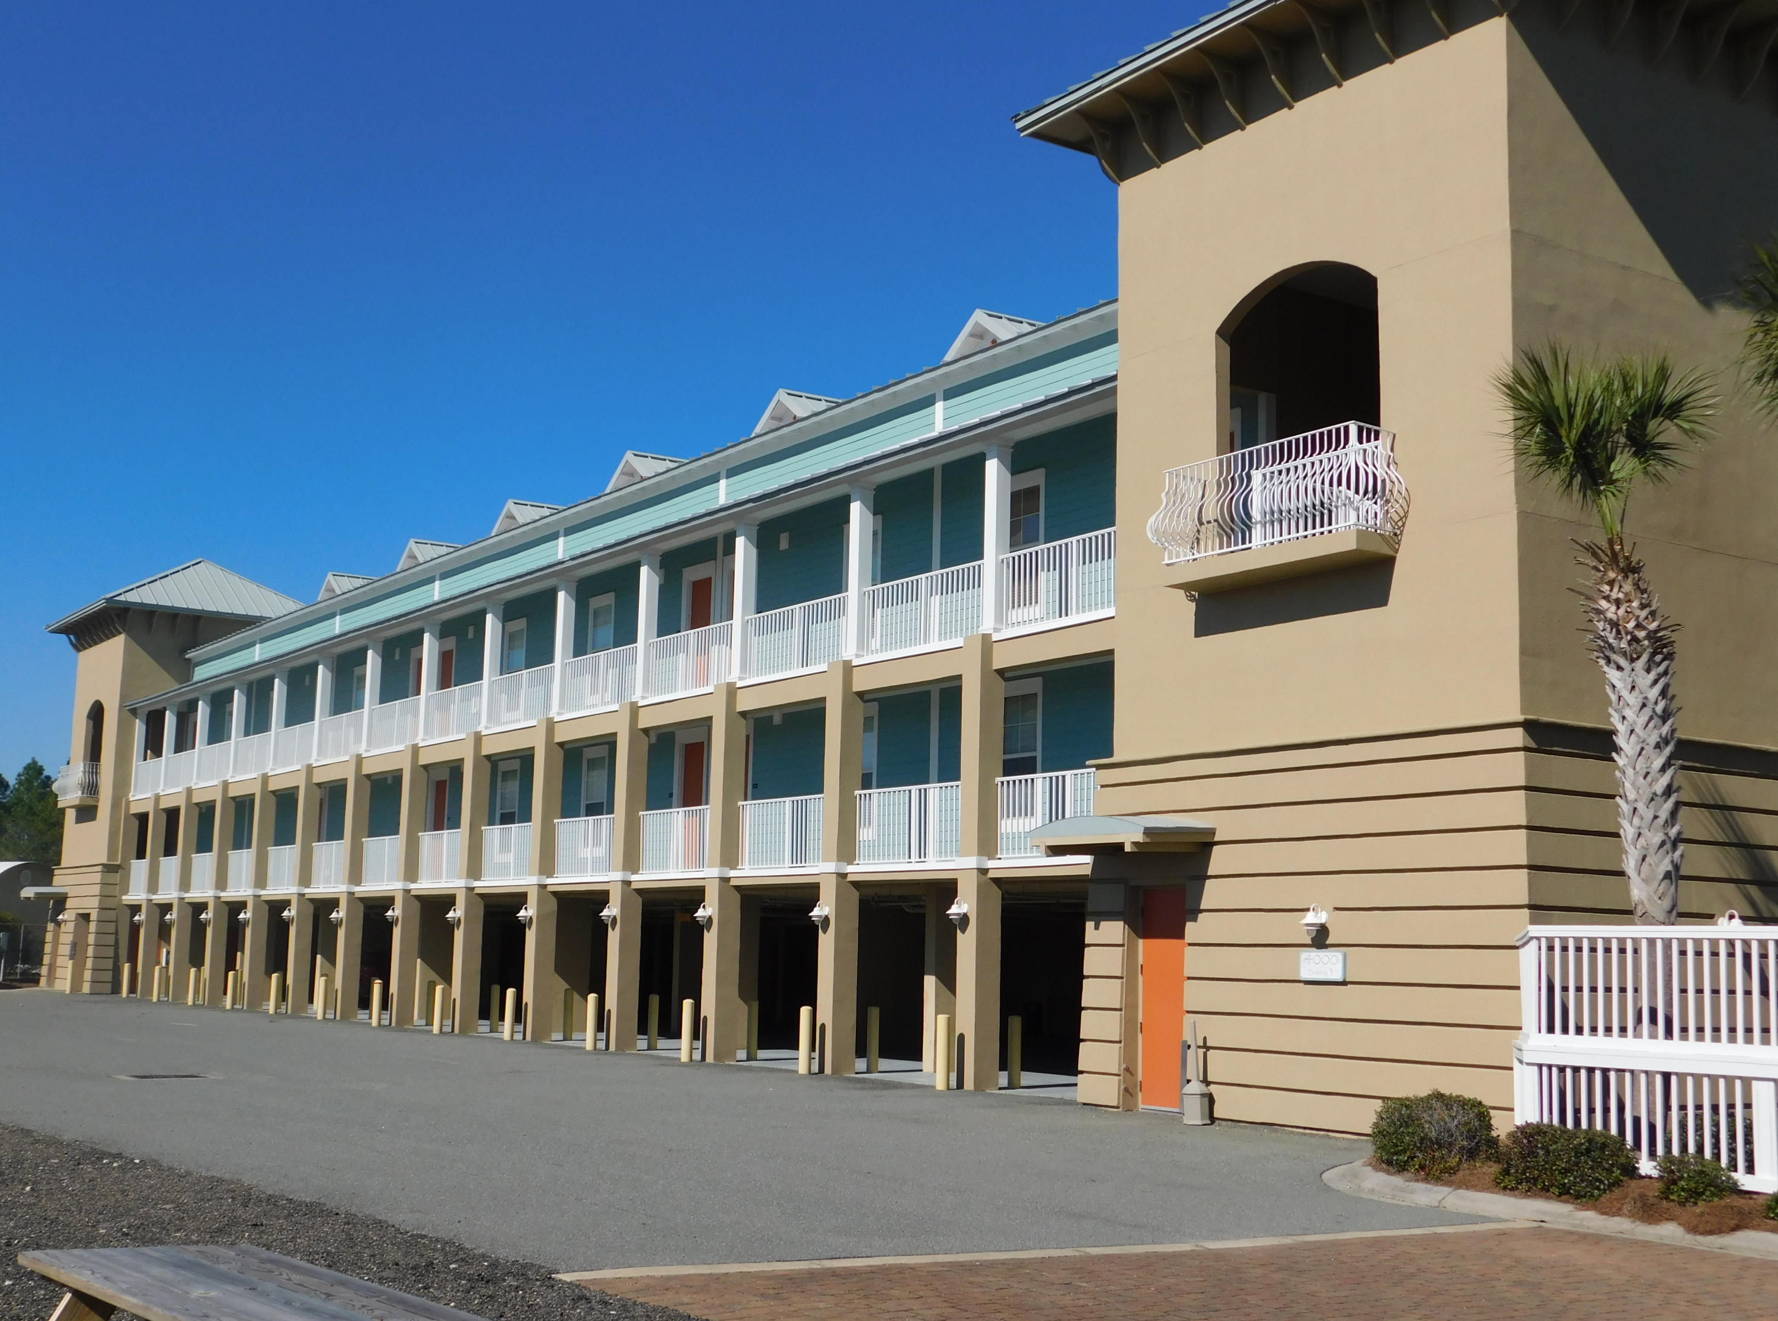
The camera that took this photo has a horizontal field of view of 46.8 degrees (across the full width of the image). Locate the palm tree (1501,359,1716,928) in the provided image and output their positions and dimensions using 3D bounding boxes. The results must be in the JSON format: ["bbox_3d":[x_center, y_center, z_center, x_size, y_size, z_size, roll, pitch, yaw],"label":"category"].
[{"bbox_3d":[6.233,0.760,17.661,1.950,7.010,1.950,-1,-9,18],"label":"palm tree"}]

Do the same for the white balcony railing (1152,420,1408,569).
[{"bbox_3d":[4.082,-1.724,22.042,0.840,1.070,3.150,7,-10,-34],"label":"white balcony railing"}]

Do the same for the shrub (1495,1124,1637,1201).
[{"bbox_3d":[4.977,3.657,15.103,1.030,0.490,0.950,-1,-9,18],"label":"shrub"}]

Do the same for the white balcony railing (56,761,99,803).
[{"bbox_3d":[-24.621,3.695,62.332,0.760,1.071,3.065,7,-10,-34],"label":"white balcony railing"}]

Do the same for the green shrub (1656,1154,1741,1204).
[{"bbox_3d":[5.508,3.529,14.000,0.554,0.303,0.554,7,-10,-34],"label":"green shrub"}]

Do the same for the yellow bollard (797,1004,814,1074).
[{"bbox_3d":[-1.119,5.156,27.905,0.167,0.917,0.167,7,-10,-34],"label":"yellow bollard"}]

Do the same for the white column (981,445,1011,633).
[{"bbox_3d":[1.486,-1.639,28.064,0.280,2.550,0.280,7,-10,-34],"label":"white column"}]

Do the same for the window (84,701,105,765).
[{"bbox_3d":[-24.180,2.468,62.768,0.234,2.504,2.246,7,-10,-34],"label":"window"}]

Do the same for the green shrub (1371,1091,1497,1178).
[{"bbox_3d":[4.165,3.610,15.734,0.945,0.581,0.945,1,-8,0],"label":"green shrub"}]

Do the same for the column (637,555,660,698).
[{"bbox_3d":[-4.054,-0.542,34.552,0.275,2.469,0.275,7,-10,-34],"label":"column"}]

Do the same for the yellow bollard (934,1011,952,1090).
[{"bbox_3d":[0.700,5.033,26.350,0.165,0.950,0.165,7,-10,-34],"label":"yellow bollard"}]

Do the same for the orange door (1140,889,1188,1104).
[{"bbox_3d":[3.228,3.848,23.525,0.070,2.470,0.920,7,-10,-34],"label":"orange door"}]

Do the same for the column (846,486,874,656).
[{"bbox_3d":[-0.451,-1.305,30.829,0.280,2.550,0.280,7,-10,-34],"label":"column"}]

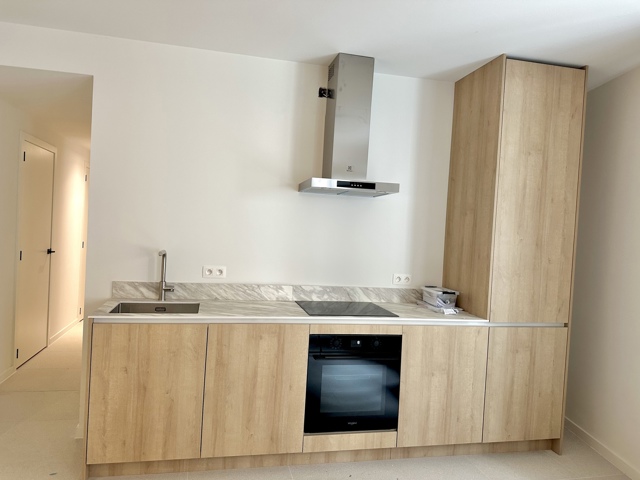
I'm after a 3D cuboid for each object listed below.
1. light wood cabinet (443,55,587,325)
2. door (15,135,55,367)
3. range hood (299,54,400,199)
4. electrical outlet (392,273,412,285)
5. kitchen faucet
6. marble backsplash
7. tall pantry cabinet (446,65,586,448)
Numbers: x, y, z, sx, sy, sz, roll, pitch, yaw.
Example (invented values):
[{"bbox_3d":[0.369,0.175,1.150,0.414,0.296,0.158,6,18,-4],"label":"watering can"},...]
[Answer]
[{"bbox_3d":[1.394,-0.327,3.270,0.640,1.759,0.629,3,1,-12],"label":"light wood cabinet"},{"bbox_3d":[-2.897,0.128,4.539,0.045,2.162,0.810,3,1,-14],"label":"door"},{"bbox_3d":[0.208,-0.796,3.071,0.592,0.935,0.485,3,1,-12],"label":"range hood"},{"bbox_3d":[0.640,0.309,3.445,0.154,0.079,0.012,3,1,-12],"label":"electrical outlet"},{"bbox_3d":[-1.012,0.246,2.915,0.091,0.342,0.233,3,1,-12],"label":"kitchen faucet"},{"bbox_3d":[-0.215,0.393,3.258,2.435,0.120,0.021,3,1,-12],"label":"marble backsplash"},{"bbox_3d":[1.369,0.132,3.280,0.640,2.678,0.629,3,1,-12],"label":"tall pantry cabinet"}]

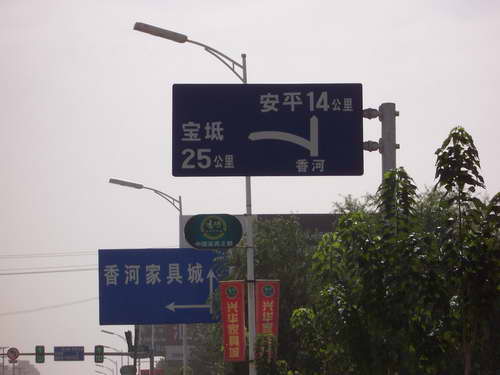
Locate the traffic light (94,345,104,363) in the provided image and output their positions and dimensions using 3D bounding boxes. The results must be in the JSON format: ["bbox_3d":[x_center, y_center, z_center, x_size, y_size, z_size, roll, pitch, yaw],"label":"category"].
[{"bbox_3d":[-8.305,9.164,105.000,0.485,0.953,0.300,-1,-7,-5],"label":"traffic light"}]

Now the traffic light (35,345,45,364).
[{"bbox_3d":[-11.565,9.186,105.000,0.485,0.947,0.300,-1,-7,-5],"label":"traffic light"}]

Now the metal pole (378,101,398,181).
[{"bbox_3d":[2.330,1.870,30.708,0.231,6.544,0.231,-1,-7,-5],"label":"metal pole"}]

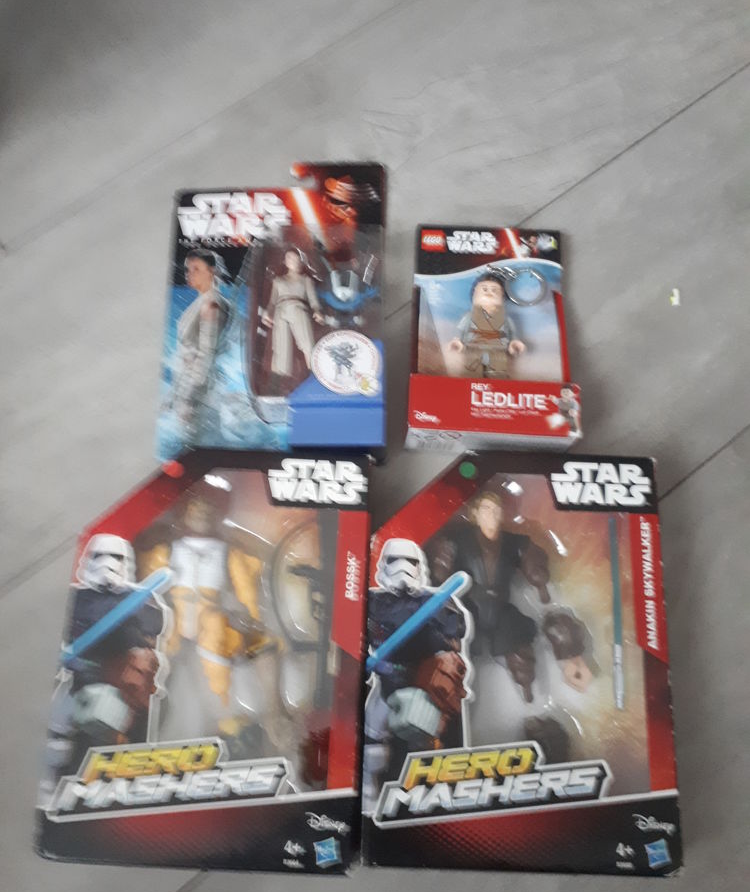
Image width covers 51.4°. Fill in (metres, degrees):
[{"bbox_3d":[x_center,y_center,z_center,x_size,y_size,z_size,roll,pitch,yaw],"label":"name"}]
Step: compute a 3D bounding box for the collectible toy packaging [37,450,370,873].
[{"bbox_3d":[-0.083,0.109,0.424,0.153,0.054,0.206,2,75,1],"label":"collectible toy packaging"}]

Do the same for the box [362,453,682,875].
[{"bbox_3d":[0.073,0.110,0.424,0.153,0.054,0.206,2,75,0],"label":"box"}]

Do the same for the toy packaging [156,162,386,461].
[{"bbox_3d":[-0.064,-0.097,0.487,0.142,0.037,0.209,0,75,0],"label":"toy packaging"}]

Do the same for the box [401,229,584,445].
[{"bbox_3d":[0.073,-0.076,0.481,0.098,0.039,0.152,2,75,1],"label":"box"}]

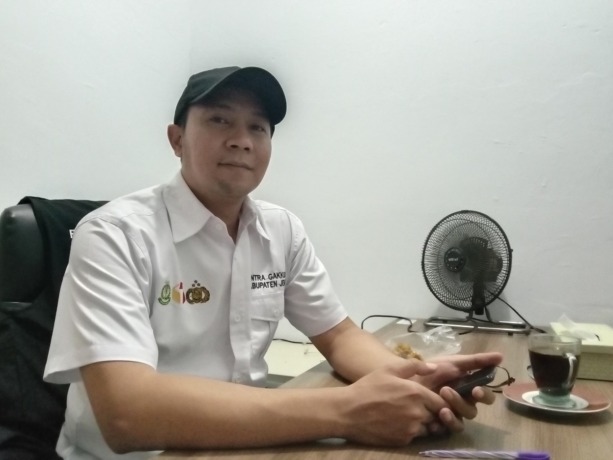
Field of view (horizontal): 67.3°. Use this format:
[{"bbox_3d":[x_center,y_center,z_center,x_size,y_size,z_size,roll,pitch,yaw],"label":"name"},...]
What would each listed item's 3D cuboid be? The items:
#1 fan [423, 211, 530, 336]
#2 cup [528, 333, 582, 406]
[{"bbox_3d":[0.480,0.120,1.335,0.210,0.345,0.300,3,-5,-43],"label":"fan"},{"bbox_3d":[0.362,0.206,0.675,0.077,0.093,0.098,0,-4,6],"label":"cup"}]

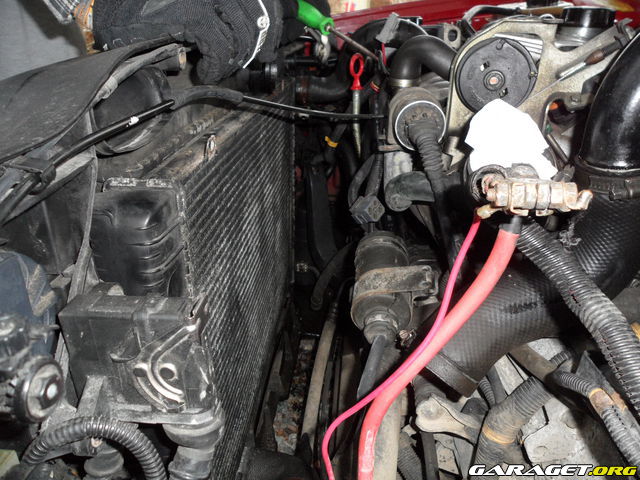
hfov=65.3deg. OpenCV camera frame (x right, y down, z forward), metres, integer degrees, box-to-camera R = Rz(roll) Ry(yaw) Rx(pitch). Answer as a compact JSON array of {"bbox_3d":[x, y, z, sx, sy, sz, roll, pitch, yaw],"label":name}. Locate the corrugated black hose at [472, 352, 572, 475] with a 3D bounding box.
[{"bbox_3d":[0.195,0.167,0.480,0.040,0.130,0.040,29,15,-8],"label":"corrugated black hose"}]

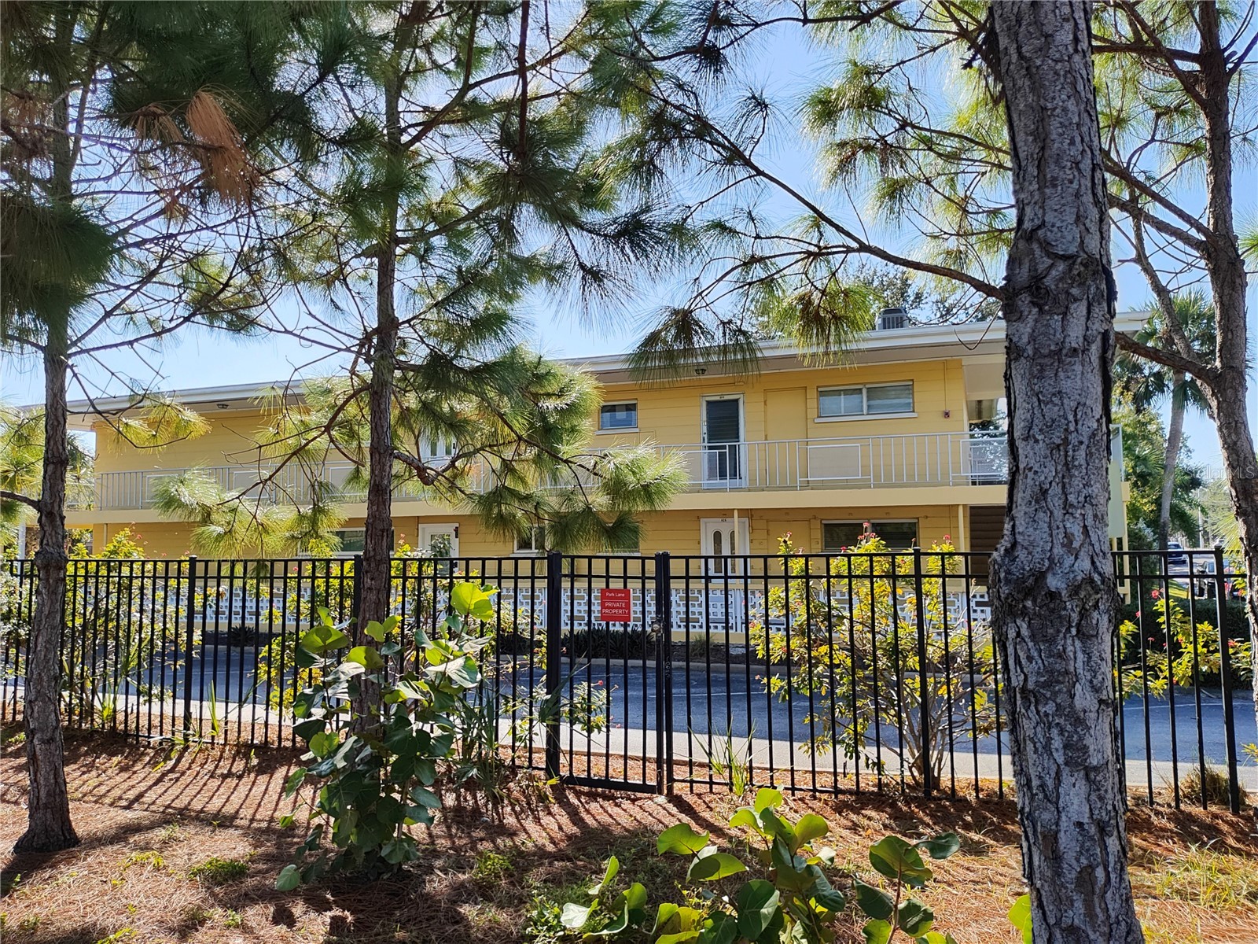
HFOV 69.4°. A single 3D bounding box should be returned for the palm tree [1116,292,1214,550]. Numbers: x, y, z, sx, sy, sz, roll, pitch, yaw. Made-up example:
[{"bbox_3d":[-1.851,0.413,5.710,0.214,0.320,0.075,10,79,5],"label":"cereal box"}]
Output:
[{"bbox_3d":[18.012,-0.983,30.061,3.900,9.850,3.900,-2,-4,20],"label":"palm tree"}]

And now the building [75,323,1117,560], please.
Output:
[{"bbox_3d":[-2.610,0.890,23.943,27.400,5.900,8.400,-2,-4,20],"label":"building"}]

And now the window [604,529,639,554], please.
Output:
[{"bbox_3d":[-0.185,1.497,20.354,0.930,0.680,0.120,-2,-4,20],"label":"window"}]

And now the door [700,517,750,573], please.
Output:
[{"bbox_3d":[2.084,2.028,19.492,1.070,2.070,0.120,-2,-4,20],"label":"door"}]

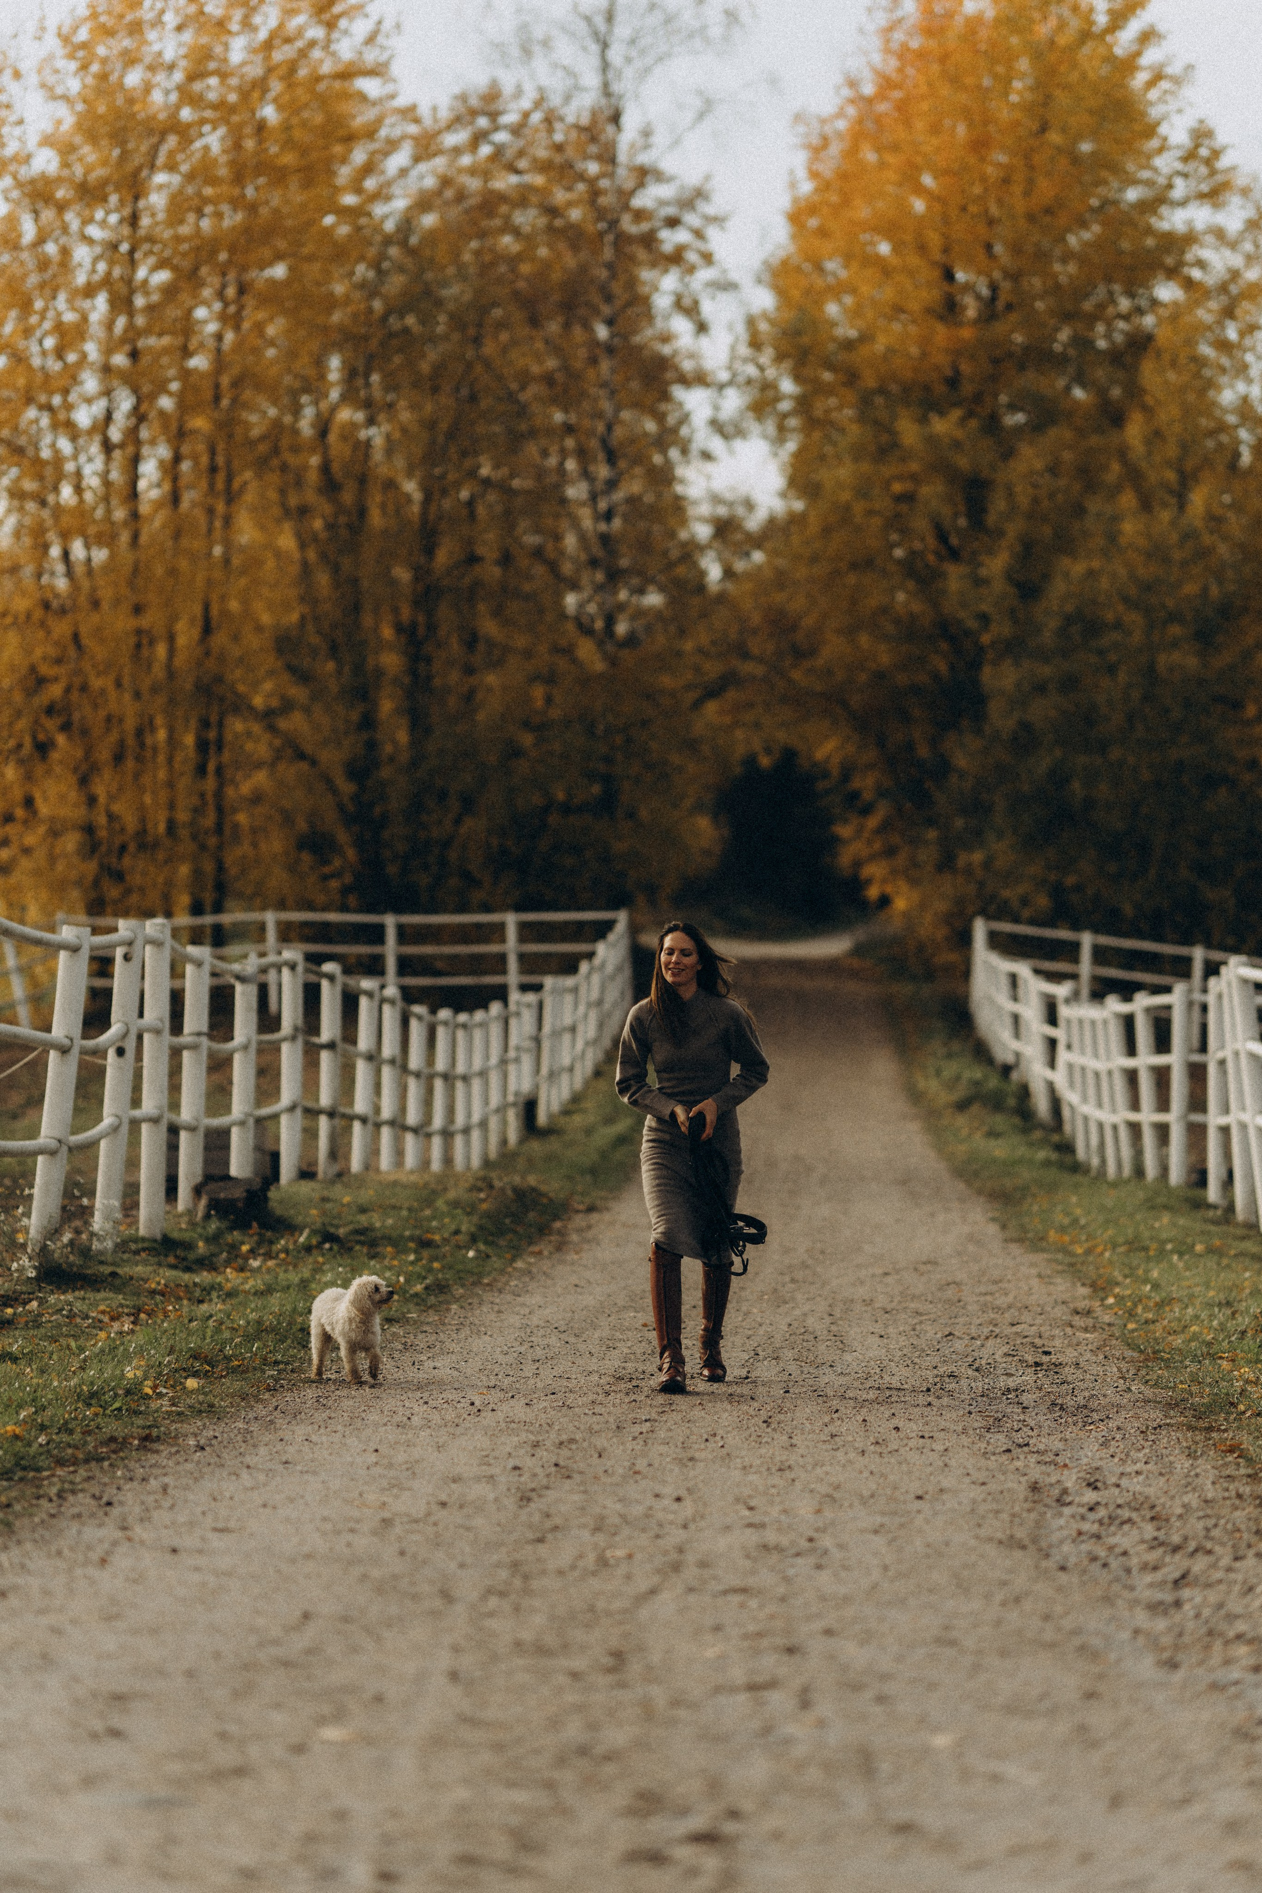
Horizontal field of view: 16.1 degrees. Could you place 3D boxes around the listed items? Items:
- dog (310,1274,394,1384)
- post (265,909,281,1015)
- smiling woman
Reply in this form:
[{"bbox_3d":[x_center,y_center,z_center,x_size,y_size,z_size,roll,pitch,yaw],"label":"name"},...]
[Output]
[{"bbox_3d":[-1.020,1.395,16.300,0.220,0.400,0.420,0,-1,-35],"label":"dog"},{"bbox_3d":[-4.300,0.212,53.500,0.120,1.270,0.120,-1,0,0],"label":"post"},{"bbox_3d":[0.222,0.755,16.150,0.550,1.700,0.580,0,-1,3],"label":"smiling woman"}]

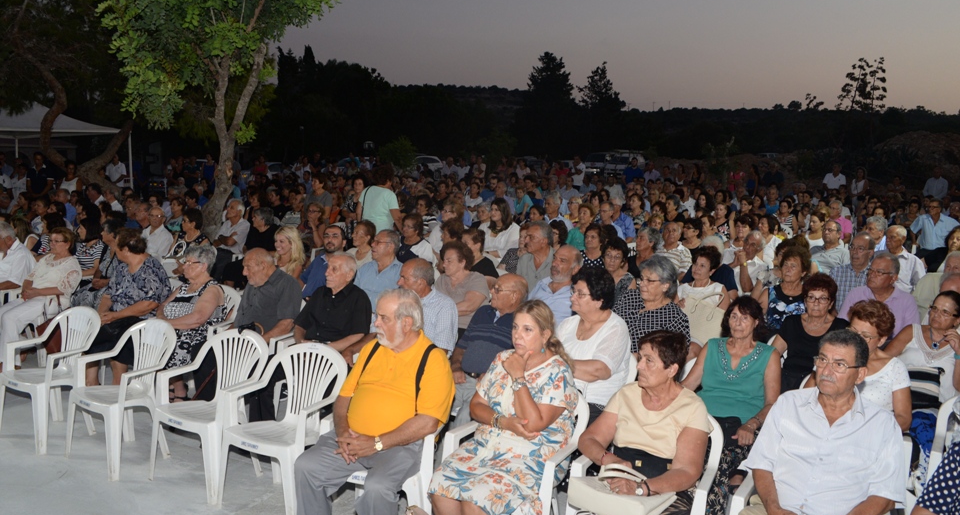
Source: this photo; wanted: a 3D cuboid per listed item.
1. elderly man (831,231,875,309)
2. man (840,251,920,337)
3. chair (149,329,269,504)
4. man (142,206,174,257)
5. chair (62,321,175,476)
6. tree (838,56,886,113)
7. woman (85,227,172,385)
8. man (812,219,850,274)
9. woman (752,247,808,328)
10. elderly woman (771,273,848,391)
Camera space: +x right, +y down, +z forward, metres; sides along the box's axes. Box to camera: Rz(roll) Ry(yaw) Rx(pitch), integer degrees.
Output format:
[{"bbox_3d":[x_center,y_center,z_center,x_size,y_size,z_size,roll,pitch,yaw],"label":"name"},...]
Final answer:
[{"bbox_3d":[2.779,0.474,5.555,0.530,1.295,0.770,5,10,30],"label":"elderly man"},{"bbox_3d":[2.504,0.613,4.752,0.580,1.252,0.770,6,10,34],"label":"man"},{"bbox_3d":[-1.597,0.895,4.426,0.580,0.850,0.530,6,11,31],"label":"chair"},{"bbox_3d":[-3.147,0.176,6.957,0.540,1.270,0.780,5,10,28],"label":"man"},{"bbox_3d":[-2.161,0.822,4.554,0.570,0.810,0.545,7,12,35],"label":"chair"},{"bbox_3d":[25.535,-10.843,50.000,3.200,5.300,2.600,5,11,27],"label":"tree"},{"bbox_3d":[-2.747,0.414,5.730,0.560,1.258,0.720,7,11,37],"label":"woman"},{"bbox_3d":[2.855,0.319,6.207,0.550,1.218,0.780,5,10,30],"label":"man"},{"bbox_3d":[2.014,0.580,5.037,0.520,1.272,0.780,6,11,32],"label":"woman"},{"bbox_3d":[1.720,0.704,3.847,0.540,1.192,0.800,4,10,26],"label":"elderly woman"}]

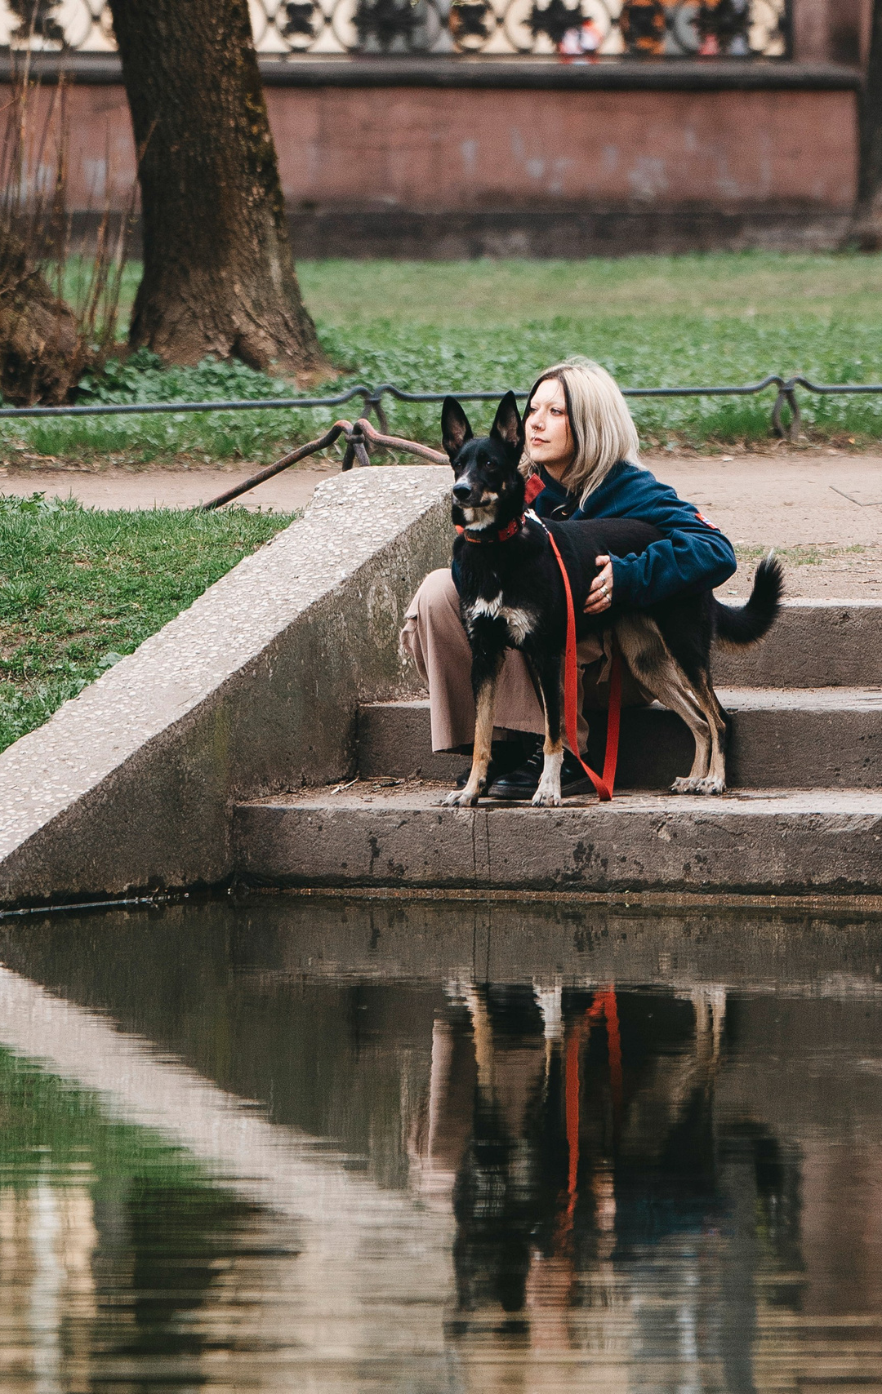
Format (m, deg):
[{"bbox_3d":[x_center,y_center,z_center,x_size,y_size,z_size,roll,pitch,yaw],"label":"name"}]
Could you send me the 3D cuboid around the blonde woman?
[{"bbox_3d":[0.285,-0.262,15.420,0.620,0.940,0.500,-3,5,-37],"label":"blonde woman"}]

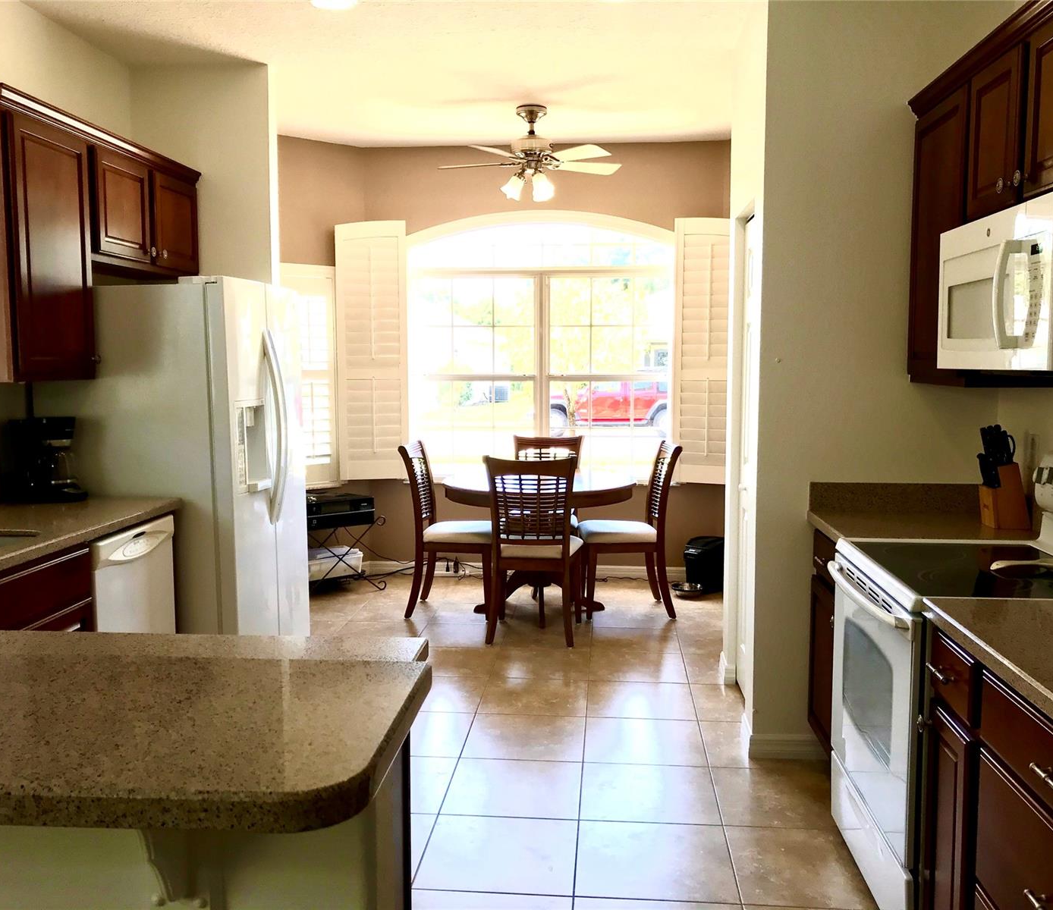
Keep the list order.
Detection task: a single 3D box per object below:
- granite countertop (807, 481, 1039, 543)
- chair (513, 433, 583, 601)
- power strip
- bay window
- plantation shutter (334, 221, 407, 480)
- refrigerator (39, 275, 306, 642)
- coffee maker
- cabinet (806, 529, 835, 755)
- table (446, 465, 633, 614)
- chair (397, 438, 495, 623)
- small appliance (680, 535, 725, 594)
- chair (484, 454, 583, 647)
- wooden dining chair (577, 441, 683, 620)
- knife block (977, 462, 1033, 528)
[{"bbox_3d":[1.312,0.191,3.242,0.655,0.138,0.565,1,6,5],"label":"granite countertop"},{"bbox_3d":[0.123,0.384,6.219,0.470,0.975,0.570,0,6,5],"label":"chair"},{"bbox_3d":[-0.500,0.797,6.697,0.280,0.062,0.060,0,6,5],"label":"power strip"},{"bbox_3d":[0.086,-0.714,6.518,1.780,1.760,0.120,1,6,5],"label":"bay window"},{"bbox_3d":[-1.033,-0.686,6.539,0.470,1.720,0.060,-1,6,-5],"label":"plantation shutter"},{"bbox_3d":[-1.495,0.159,4.397,0.860,1.785,0.915,0,6,5],"label":"refrigerator"},{"bbox_3d":[-1.886,0.020,3.879,0.295,0.336,0.190,0,6,5],"label":"coffee maker"},{"bbox_3d":[1.319,0.710,3.317,0.620,0.880,0.470,0,6,5],"label":"cabinet"},{"bbox_3d":[0.076,0.535,5.713,1.117,0.762,1.117,1,6,5],"label":"table"},{"bbox_3d":[-0.413,0.422,5.715,0.560,0.985,0.490,1,6,7],"label":"chair"},{"bbox_3d":[1.194,0.684,6.326,0.210,0.350,0.330,5,8,44],"label":"small appliance"},{"bbox_3d":[0.047,0.470,5.235,0.490,0.985,0.560,1,6,7],"label":"chair"},{"bbox_3d":[0.582,0.422,5.734,0.560,0.985,0.490,0,6,-2],"label":"wooden dining chair"},{"bbox_3d":[1.563,0.128,3.197,0.122,0.211,0.100,1,6,7],"label":"knife block"}]

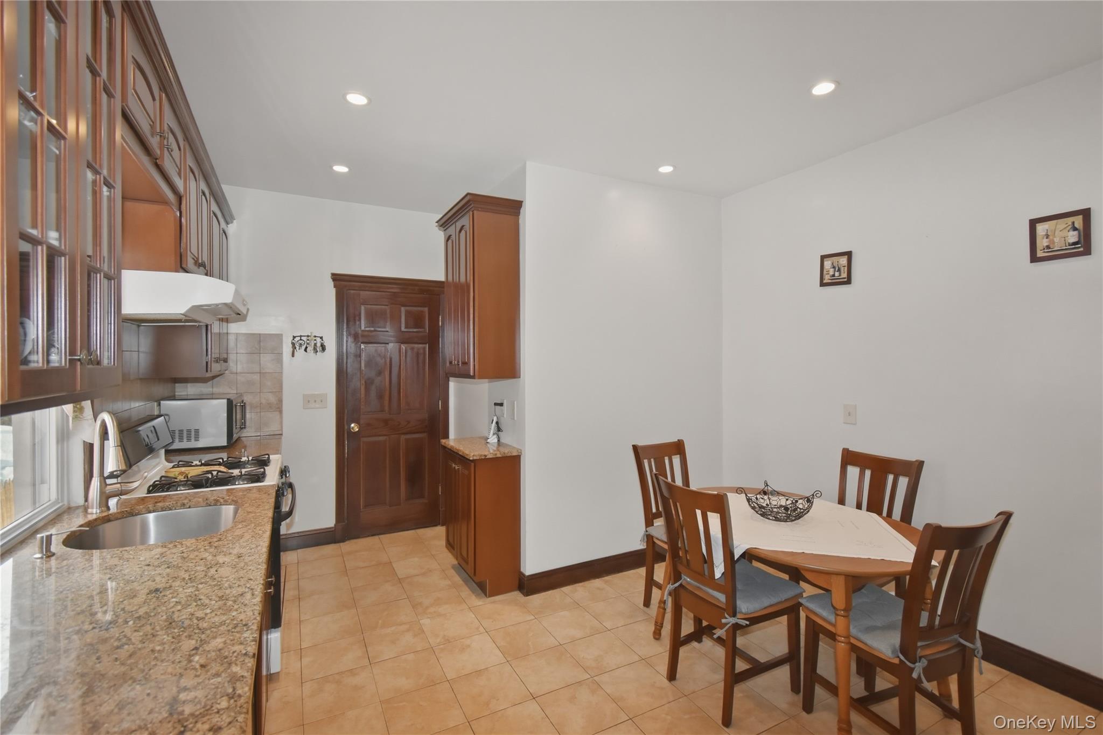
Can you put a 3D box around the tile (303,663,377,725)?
[{"bbox_3d":[-0.956,1.472,2.079,0.300,0.010,0.295,0,1,-28],"label":"tile"}]

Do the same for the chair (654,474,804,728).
[{"bbox_3d":[0.800,0.972,2.083,0.520,0.955,0.440,0,0,-29],"label":"chair"}]

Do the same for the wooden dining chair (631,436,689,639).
[{"bbox_3d":[0.820,0.972,2.745,0.440,0.955,0.520,0,0,-28],"label":"wooden dining chair"}]

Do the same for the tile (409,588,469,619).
[{"bbox_3d":[-0.701,1.465,2.848,0.300,0.010,0.295,0,1,-28],"label":"tile"}]

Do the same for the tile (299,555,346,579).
[{"bbox_3d":[-1.628,1.439,3.297,0.295,0.009,0.293,0,0,-29],"label":"tile"}]

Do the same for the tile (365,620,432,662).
[{"bbox_3d":[-0.819,1.454,2.440,0.298,0.010,0.296,0,0,-28],"label":"tile"}]

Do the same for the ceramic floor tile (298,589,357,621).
[{"bbox_3d":[-1.354,1.439,2.788,0.295,0.009,0.293,0,0,-29],"label":"ceramic floor tile"}]

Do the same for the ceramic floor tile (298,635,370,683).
[{"bbox_3d":[-1.097,1.470,2.329,0.300,0.010,0.295,0,1,-28],"label":"ceramic floor tile"}]

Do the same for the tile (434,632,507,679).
[{"bbox_3d":[-0.414,1.454,2.322,0.298,0.010,0.296,0,0,-28],"label":"tile"}]

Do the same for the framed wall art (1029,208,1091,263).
[{"bbox_3d":[2.265,-0.581,2.047,0.018,0.202,0.192,0,0,-29],"label":"framed wall art"}]

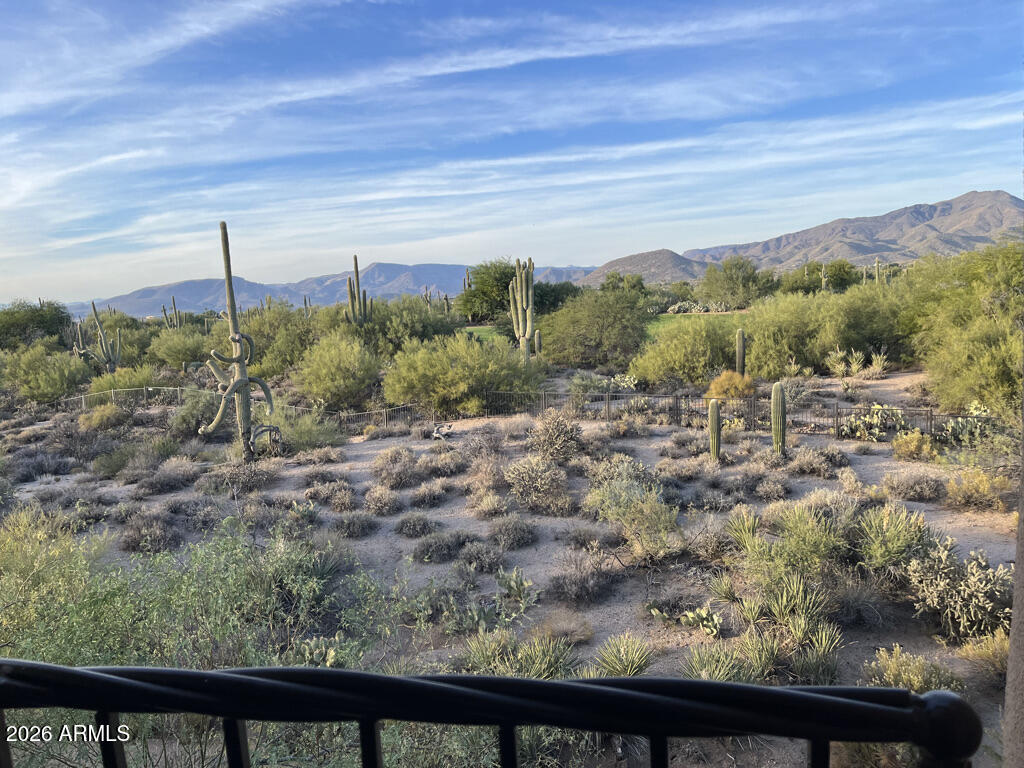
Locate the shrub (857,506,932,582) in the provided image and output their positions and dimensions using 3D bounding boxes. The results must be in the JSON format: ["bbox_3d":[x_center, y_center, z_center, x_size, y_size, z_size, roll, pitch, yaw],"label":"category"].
[{"bbox_3d":[6.228,2.566,12.582,1.143,1.232,1.029,1,9,27],"label":"shrub"}]

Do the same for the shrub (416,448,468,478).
[{"bbox_3d":[-2.061,2.275,22.500,1.578,0.761,1.184,0,6,0],"label":"shrub"}]

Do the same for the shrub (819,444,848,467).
[{"bbox_3d":[10.070,2.187,24.083,0.924,0.593,0.865,0,6,0],"label":"shrub"}]

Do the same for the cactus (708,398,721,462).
[{"bbox_3d":[5.294,1.193,20.135,0.316,1.648,0.316,0,8,15],"label":"cactus"}]

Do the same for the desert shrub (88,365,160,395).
[{"bbox_3d":[-30.627,-0.270,60.291,5.189,2.536,4.670,-7,9,-27],"label":"desert shrub"}]

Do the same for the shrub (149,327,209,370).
[{"bbox_3d":[-28.186,-2.873,65.000,4.900,3.500,4.500,0,6,0],"label":"shrub"}]

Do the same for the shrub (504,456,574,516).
[{"bbox_3d":[0.669,2.468,18.700,1.700,1.300,1.500,0,6,0],"label":"shrub"}]

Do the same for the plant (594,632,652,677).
[{"bbox_3d":[1.415,3.511,9.950,0.743,0.560,0.743,-2,8,7],"label":"plant"}]

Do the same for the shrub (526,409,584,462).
[{"bbox_3d":[1.440,1.617,25.442,1.894,1.628,1.749,0,6,0],"label":"shrub"}]

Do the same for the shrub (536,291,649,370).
[{"bbox_3d":[5.033,-3.310,46.919,6.844,4.994,6.502,0,6,0],"label":"shrub"}]

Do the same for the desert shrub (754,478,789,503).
[{"bbox_3d":[6.418,2.600,19.024,0.805,0.512,0.725,0,6,0],"label":"desert shrub"}]

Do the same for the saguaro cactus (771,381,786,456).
[{"bbox_3d":[6.984,0.916,20.156,0.401,2.033,0.401,-1,7,19],"label":"saguaro cactus"}]

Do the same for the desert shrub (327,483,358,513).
[{"bbox_3d":[-3.863,2.560,17.529,0.731,0.615,0.658,-5,7,-13],"label":"desert shrub"}]

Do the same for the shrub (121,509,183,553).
[{"bbox_3d":[-7.301,2.938,15.576,1.259,0.722,1.133,-7,8,-26],"label":"shrub"}]

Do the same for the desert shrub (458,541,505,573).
[{"bbox_3d":[-0.576,3.190,14.507,0.842,0.490,0.782,0,6,0],"label":"desert shrub"}]

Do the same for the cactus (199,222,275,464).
[{"bbox_3d":[-9.137,-1.292,25.512,2.520,7.995,1.600,0,6,0],"label":"cactus"}]

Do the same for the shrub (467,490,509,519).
[{"bbox_3d":[-0.575,2.783,18.044,0.986,0.545,0.887,0,6,0],"label":"shrub"}]

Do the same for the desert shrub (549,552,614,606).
[{"bbox_3d":[1.145,3.168,12.851,1.034,0.795,0.952,0,6,0],"label":"desert shrub"}]

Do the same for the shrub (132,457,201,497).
[{"bbox_3d":[-10.107,2.605,22.337,1.981,1.022,1.684,-6,9,-25],"label":"shrub"}]

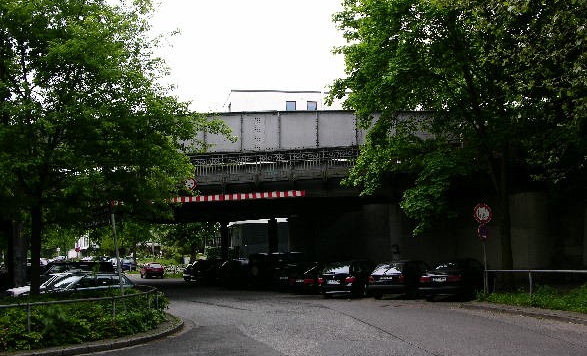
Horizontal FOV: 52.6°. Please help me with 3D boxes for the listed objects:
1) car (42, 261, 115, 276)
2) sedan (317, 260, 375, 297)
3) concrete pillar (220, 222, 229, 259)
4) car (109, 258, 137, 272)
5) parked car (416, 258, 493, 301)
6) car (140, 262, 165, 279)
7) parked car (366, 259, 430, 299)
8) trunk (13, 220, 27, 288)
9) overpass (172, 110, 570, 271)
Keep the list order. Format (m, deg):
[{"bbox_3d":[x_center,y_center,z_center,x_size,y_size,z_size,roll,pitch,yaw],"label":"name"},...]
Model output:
[{"bbox_3d":[-9.235,4.243,24.185,4.400,1.600,1.740,2,-8,-23],"label":"car"},{"bbox_3d":[2.761,4.163,24.554,1.800,1.450,4.600,-5,-9,27],"label":"sedan"},{"bbox_3d":[-4.710,5.056,40.707,0.540,4.400,0.540,-2,-8,0],"label":"concrete pillar"},{"bbox_3d":[-18.044,9.412,63.379,1.720,1.450,4.200,-3,-8,8],"label":"car"},{"bbox_3d":[6.269,3.750,22.175,1.750,1.440,4.600,-6,-9,30],"label":"parked car"},{"bbox_3d":[-13.064,8.611,54.891,1.650,1.400,4.000,1,-8,-22],"label":"car"},{"bbox_3d":[4.526,3.969,23.363,1.700,1.420,4.400,-6,-9,29],"label":"parked car"},{"bbox_3d":[-10.468,3.066,22.834,0.520,3.900,0.520,-2,-8,0],"label":"trunk"},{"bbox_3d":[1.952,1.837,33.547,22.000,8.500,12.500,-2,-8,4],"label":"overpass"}]

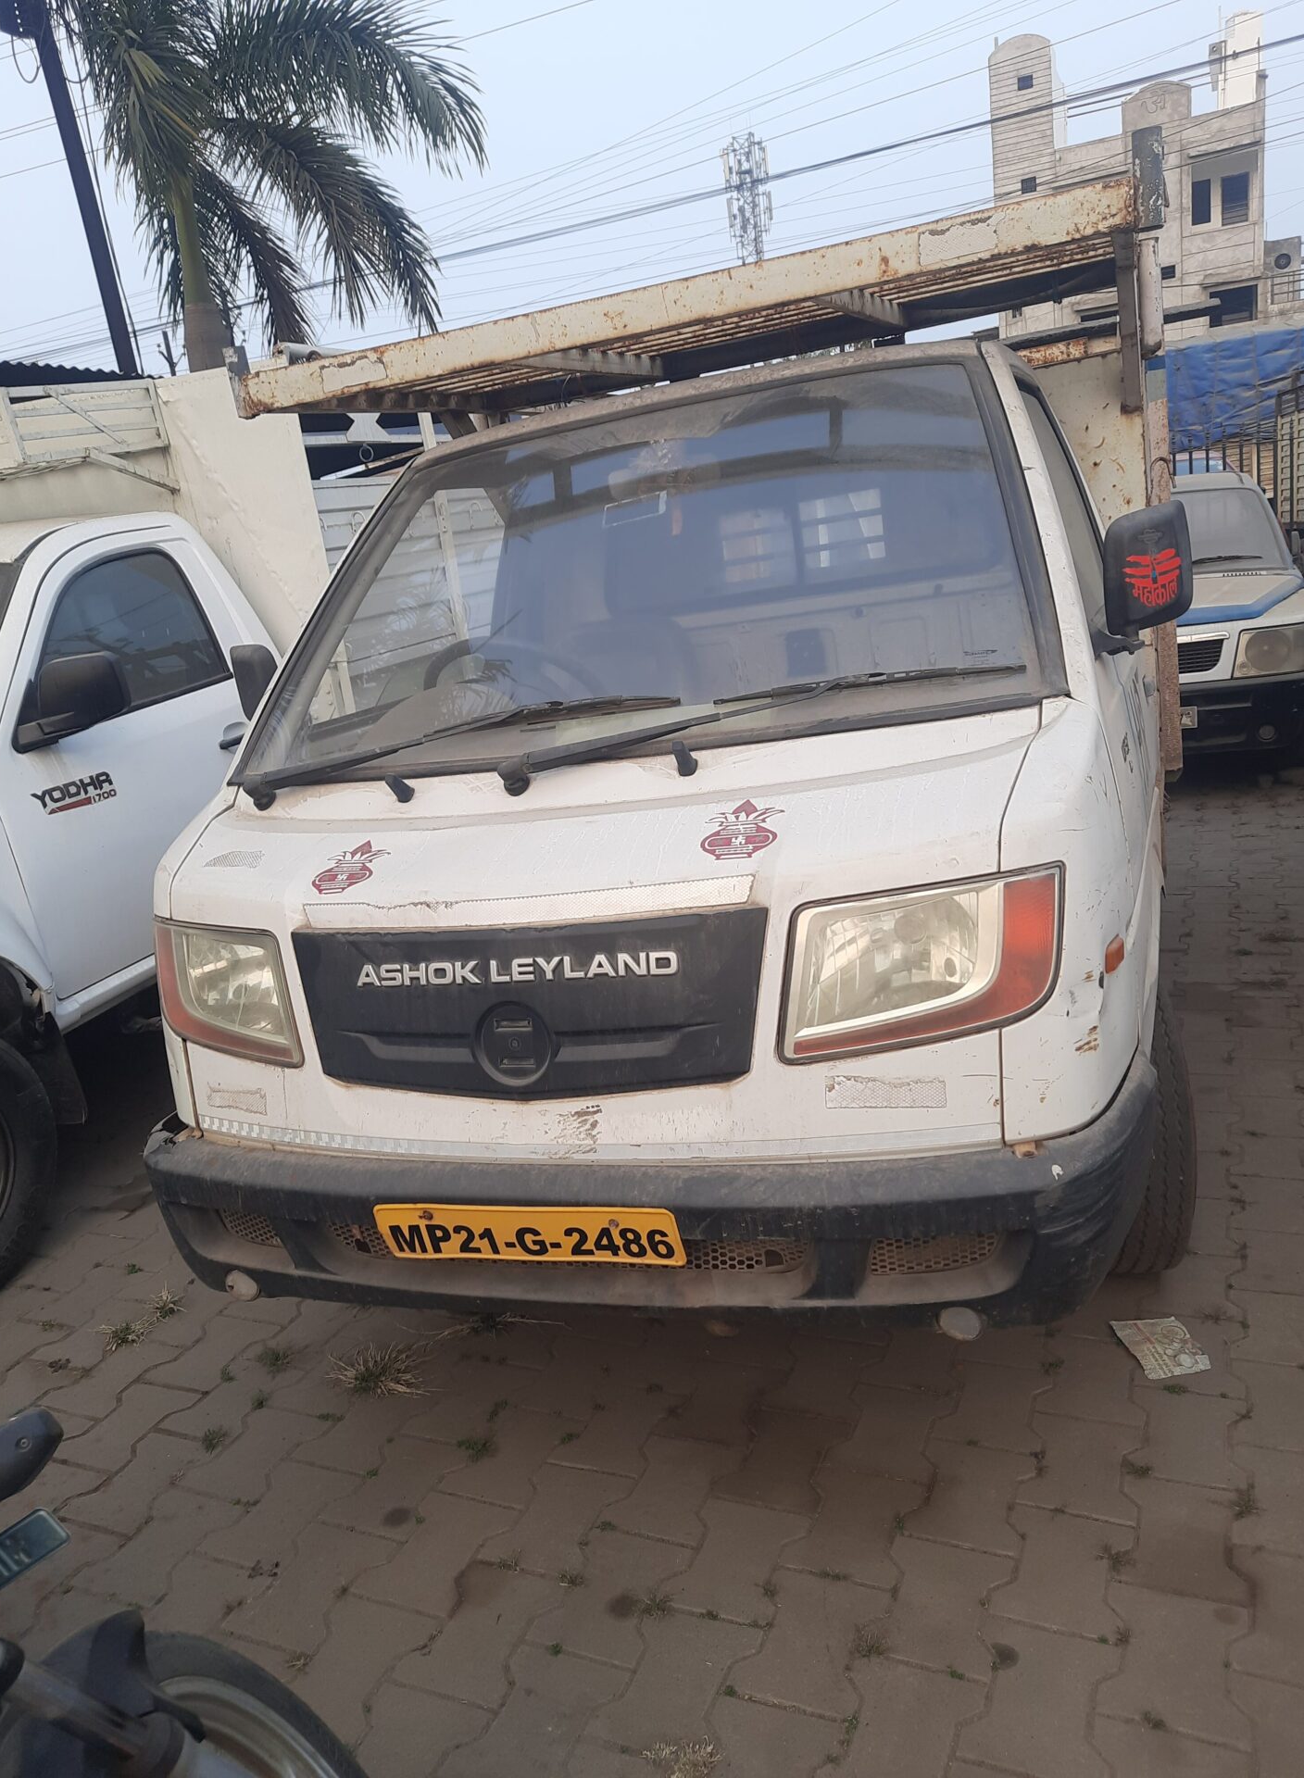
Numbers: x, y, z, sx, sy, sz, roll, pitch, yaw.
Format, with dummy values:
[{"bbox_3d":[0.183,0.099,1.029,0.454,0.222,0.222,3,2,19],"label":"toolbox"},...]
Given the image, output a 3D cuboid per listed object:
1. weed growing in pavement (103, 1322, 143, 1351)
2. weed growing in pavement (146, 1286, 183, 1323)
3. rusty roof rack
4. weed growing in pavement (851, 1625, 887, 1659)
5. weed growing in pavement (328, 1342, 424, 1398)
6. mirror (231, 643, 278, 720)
[{"bbox_3d":[-0.992,0.838,2.407,0.075,0.035,0.062,-14,16,-26],"label":"weed growing in pavement"},{"bbox_3d":[-0.945,0.807,2.492,0.068,0.045,0.060,-14,16,-24],"label":"weed growing in pavement"},{"bbox_3d":[0.127,-1.205,2.809,1.770,0.130,1.000,-2,17,22],"label":"rusty roof rack"},{"bbox_3d":[0.261,0.906,1.544,0.044,0.025,0.038,-5,14,6],"label":"weed growing in pavement"},{"bbox_3d":[-0.470,0.821,2.191,0.160,0.055,0.120,-11,15,-16],"label":"weed growing in pavement"},{"bbox_3d":[-0.824,-0.441,2.772,0.150,0.200,0.080,-3,14,20],"label":"mirror"}]

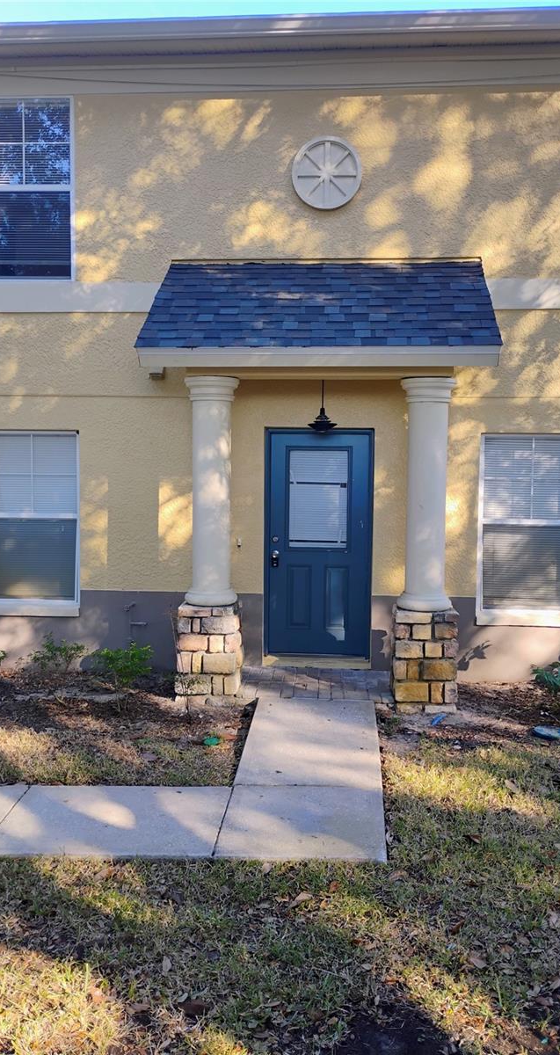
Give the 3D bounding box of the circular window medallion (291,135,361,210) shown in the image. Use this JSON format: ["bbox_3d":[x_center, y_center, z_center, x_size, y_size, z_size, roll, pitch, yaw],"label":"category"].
[{"bbox_3d":[0.407,-3.101,7.468,0.606,0.613,0.070,1,4,4],"label":"circular window medallion"}]

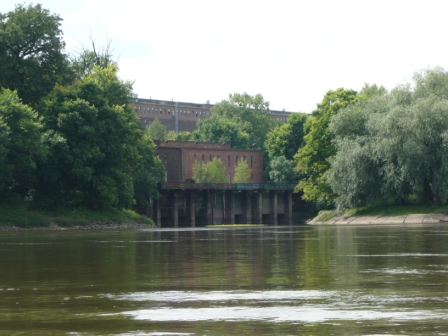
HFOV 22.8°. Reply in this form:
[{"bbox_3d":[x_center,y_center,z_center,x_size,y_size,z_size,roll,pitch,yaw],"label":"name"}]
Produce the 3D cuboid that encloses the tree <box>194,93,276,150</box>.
[{"bbox_3d":[1.940,-4.900,206.000,14.500,18.000,13.500,0,-2,0],"label":"tree"}]

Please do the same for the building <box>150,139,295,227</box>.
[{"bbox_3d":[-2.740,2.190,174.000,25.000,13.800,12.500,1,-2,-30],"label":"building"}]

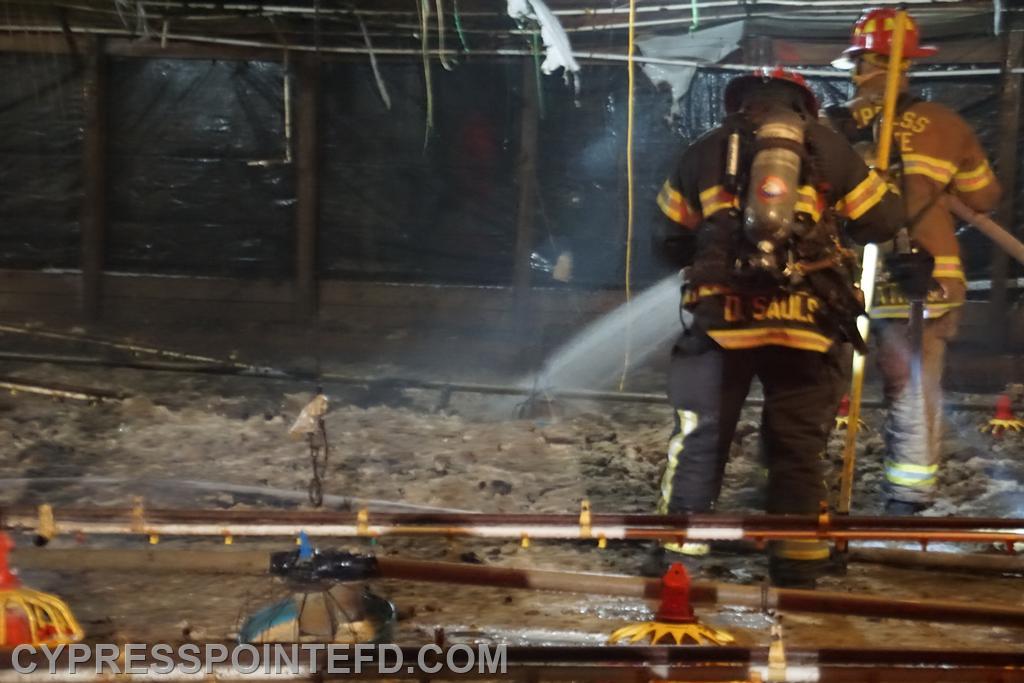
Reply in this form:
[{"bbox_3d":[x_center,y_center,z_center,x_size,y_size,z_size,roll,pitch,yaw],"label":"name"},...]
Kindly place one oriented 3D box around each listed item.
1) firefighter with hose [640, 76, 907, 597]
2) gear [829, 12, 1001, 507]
[{"bbox_3d":[0.890,-0.050,7.100,0.800,1.730,0.620,1,8,-3],"label":"firefighter with hose"},{"bbox_3d":[1.528,-0.307,8.100,0.700,1.890,0.520,2,8,5],"label":"gear"}]

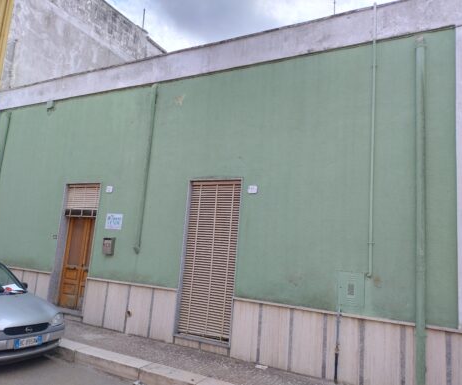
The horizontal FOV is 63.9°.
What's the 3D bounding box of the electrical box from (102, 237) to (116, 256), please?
[{"bbox_3d":[-2.292,1.019,6.984,0.220,0.305,0.085,0,-10,29],"label":"electrical box"}]

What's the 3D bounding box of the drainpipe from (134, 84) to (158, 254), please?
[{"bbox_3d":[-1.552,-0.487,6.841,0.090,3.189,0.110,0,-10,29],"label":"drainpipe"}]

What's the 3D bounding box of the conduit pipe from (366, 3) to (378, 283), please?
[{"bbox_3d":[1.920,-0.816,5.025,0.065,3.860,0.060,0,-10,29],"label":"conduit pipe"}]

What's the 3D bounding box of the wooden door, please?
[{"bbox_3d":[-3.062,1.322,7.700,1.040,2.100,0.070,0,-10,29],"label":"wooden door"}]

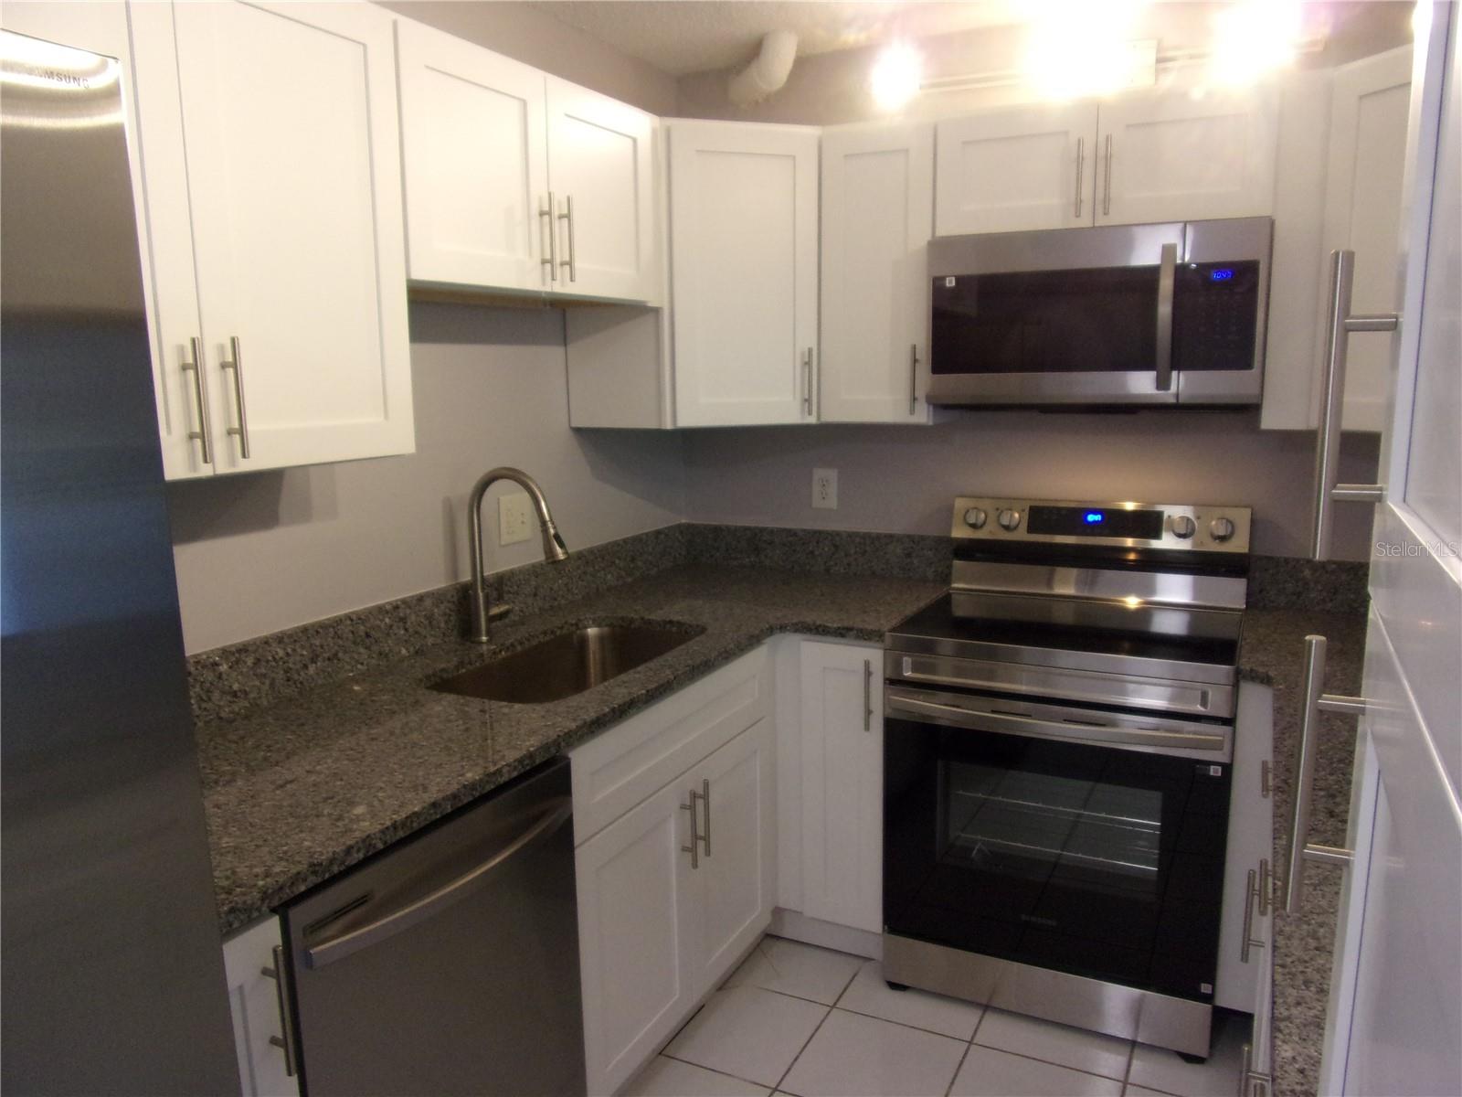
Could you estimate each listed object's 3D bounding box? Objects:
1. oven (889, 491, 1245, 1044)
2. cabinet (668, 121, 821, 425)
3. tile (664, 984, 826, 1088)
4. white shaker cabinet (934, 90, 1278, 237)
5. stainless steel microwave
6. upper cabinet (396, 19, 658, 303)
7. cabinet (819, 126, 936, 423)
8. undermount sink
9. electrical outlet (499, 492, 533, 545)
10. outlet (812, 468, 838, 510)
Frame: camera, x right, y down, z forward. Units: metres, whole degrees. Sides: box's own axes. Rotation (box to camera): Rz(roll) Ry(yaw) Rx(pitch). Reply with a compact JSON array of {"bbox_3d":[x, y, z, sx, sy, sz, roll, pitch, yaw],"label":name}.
[{"bbox_3d":[0.842,0.500,2.548,0.757,1.167,0.675,4,11,27],"label":"oven"},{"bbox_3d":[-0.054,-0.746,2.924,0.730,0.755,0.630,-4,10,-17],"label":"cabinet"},{"bbox_3d":[0.039,1.136,2.390,0.305,0.010,0.330,4,11,27],"label":"tile"},{"bbox_3d":[0.914,-0.908,2.487,0.757,0.290,0.330,4,11,27],"label":"white shaker cabinet"},{"bbox_3d":[0.902,-0.565,2.510,0.757,0.410,0.405,4,11,27],"label":"stainless steel microwave"},{"bbox_3d":[-0.521,-0.766,2.187,0.330,0.445,0.840,4,11,27],"label":"upper cabinet"},{"bbox_3d":[0.446,-0.725,2.763,0.305,0.755,0.330,4,11,27],"label":"cabinet"},{"bbox_3d":[-0.341,0.367,2.281,0.390,0.220,0.720,4,11,27],"label":"undermount sink"},{"bbox_3d":[-0.548,-0.075,2.586,0.008,0.124,0.122,4,11,27],"label":"electrical outlet"},{"bbox_3d":[0.292,-0.182,3.123,0.080,0.125,0.008,4,11,27],"label":"outlet"}]

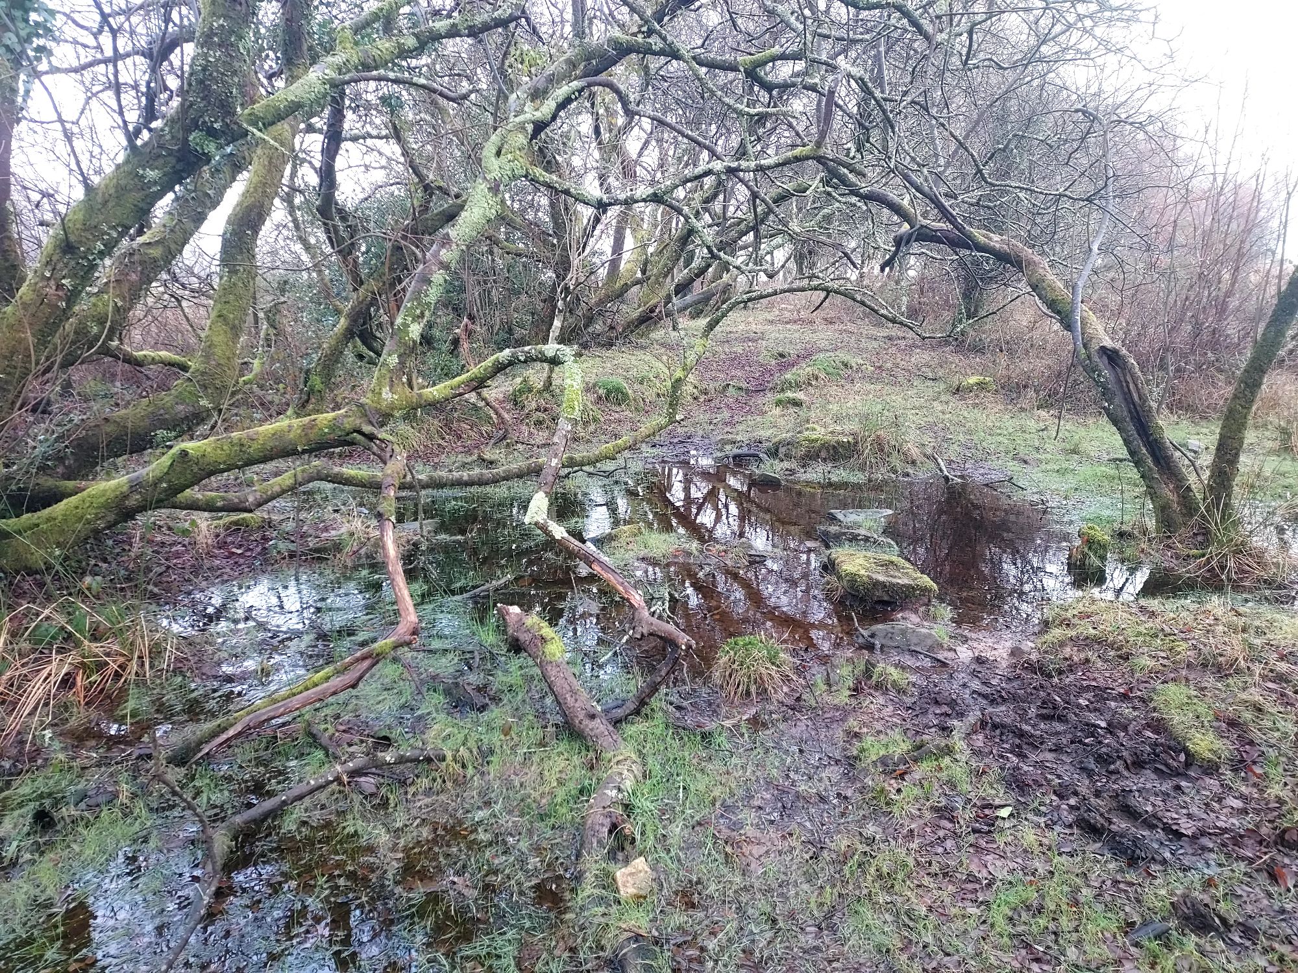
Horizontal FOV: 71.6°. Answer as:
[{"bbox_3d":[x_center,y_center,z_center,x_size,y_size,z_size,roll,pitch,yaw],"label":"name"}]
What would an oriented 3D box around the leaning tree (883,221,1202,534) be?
[{"bbox_3d":[2.648,-0.719,6.050,2.100,2.000,0.800,0,10,0],"label":"leaning tree"}]

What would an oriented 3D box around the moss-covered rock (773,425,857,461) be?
[{"bbox_3d":[1.529,-0.407,8.300,0.720,0.260,0.500,0,12,0],"label":"moss-covered rock"}]

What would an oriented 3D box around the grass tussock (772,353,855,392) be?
[{"bbox_3d":[2.511,-1.742,13.800,1.150,0.450,0.850,0,10,0],"label":"grass tussock"}]

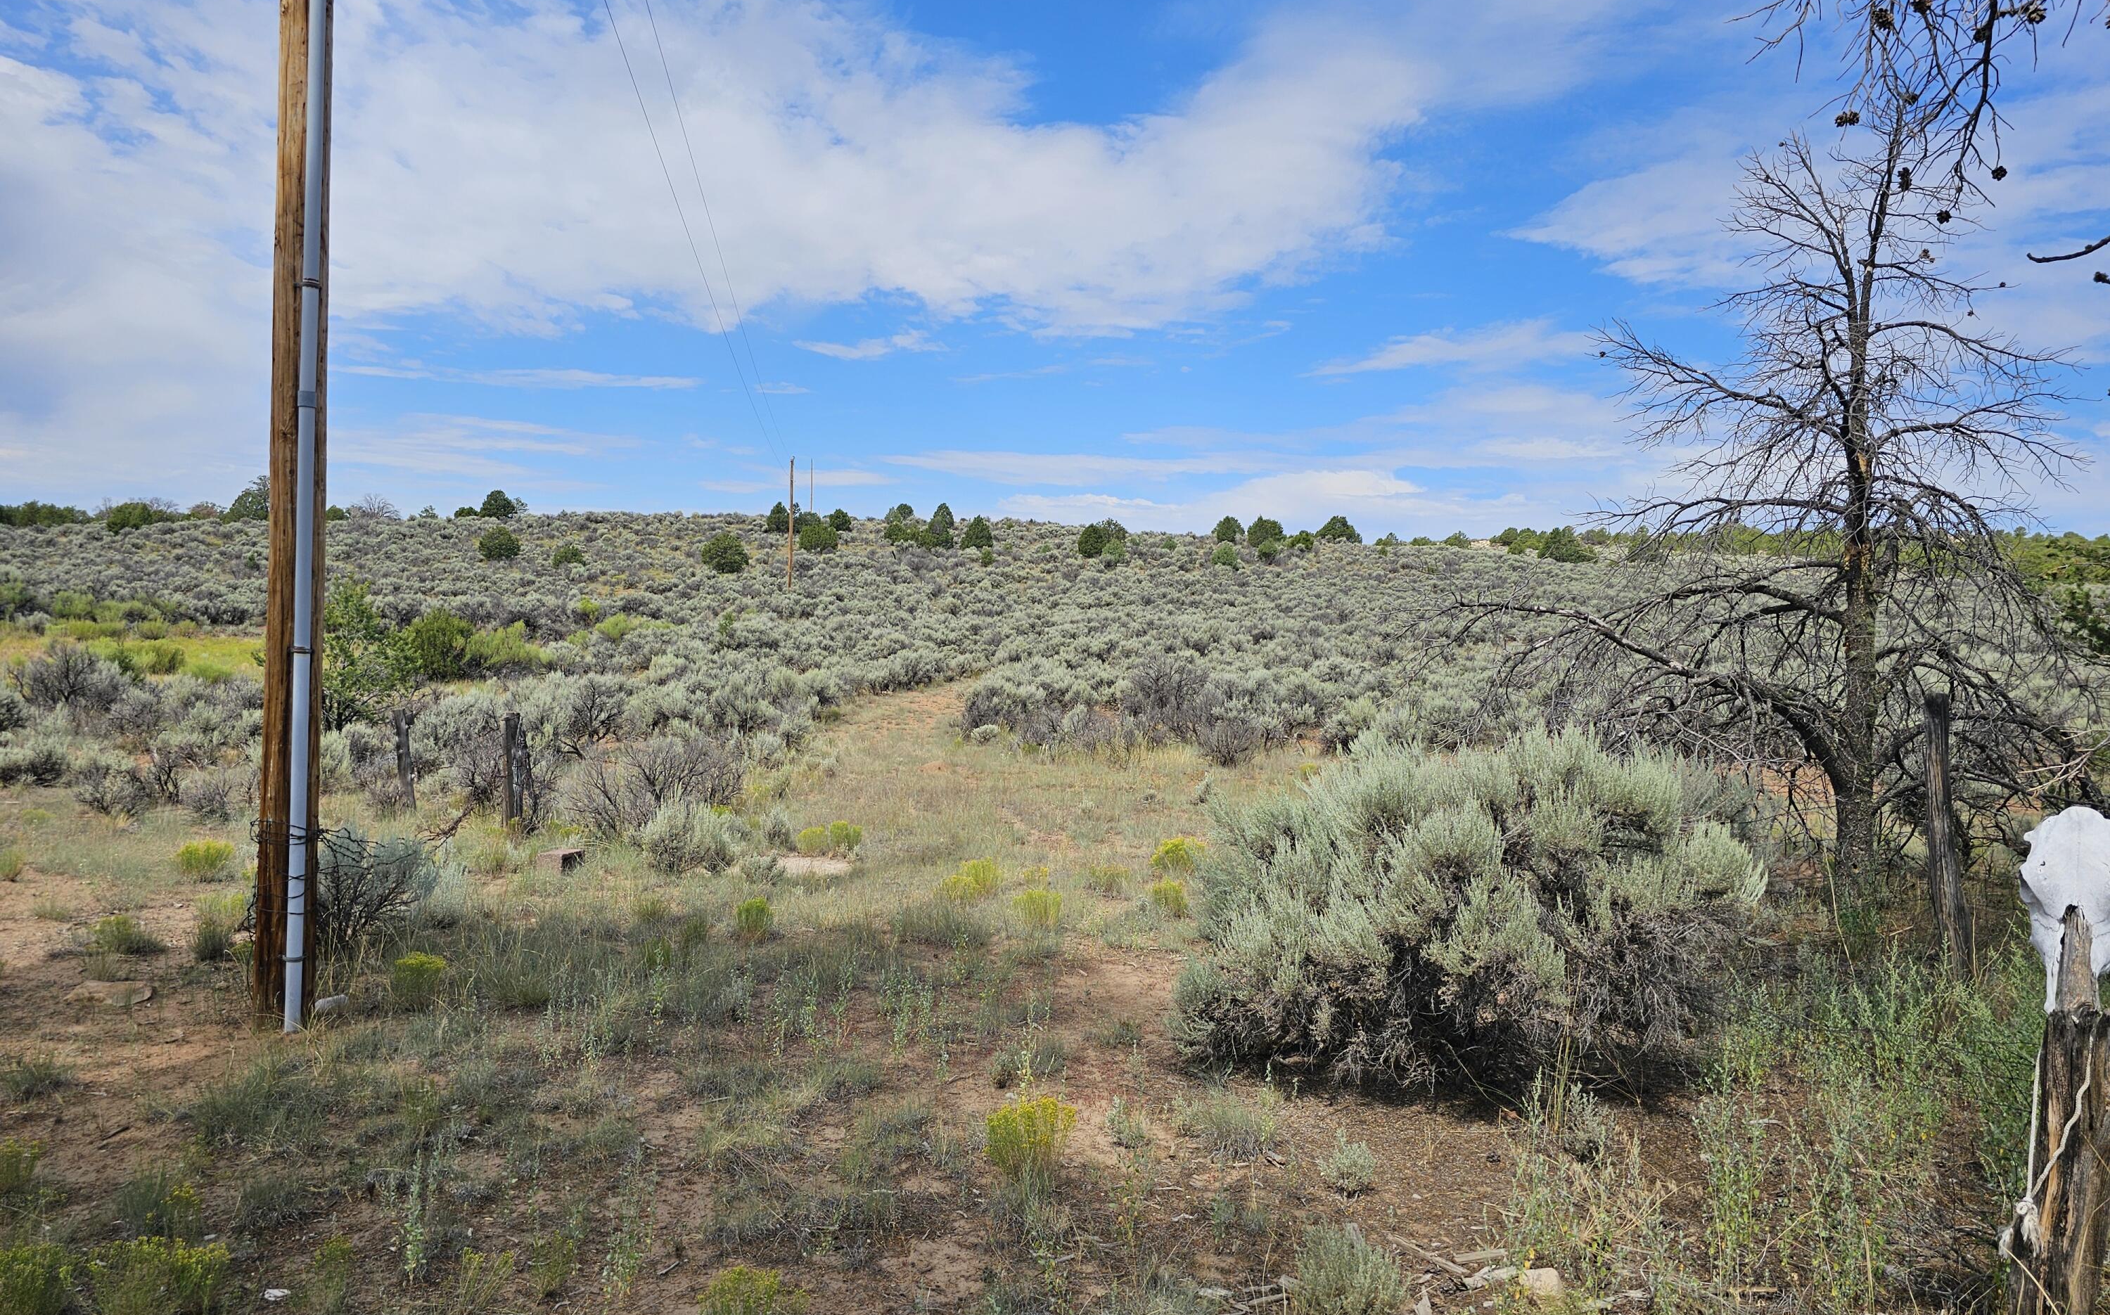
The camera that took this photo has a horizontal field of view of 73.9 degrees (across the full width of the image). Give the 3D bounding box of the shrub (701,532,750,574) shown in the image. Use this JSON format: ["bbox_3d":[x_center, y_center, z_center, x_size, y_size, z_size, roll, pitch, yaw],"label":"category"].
[{"bbox_3d":[-22.500,-7.037,96.037,3.299,3.200,3.299,1,1,-13],"label":"shrub"}]

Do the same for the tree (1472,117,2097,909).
[{"bbox_3d":[4.737,-0.924,8.982,3.600,5.100,3.500,1,1,0],"label":"tree"}]

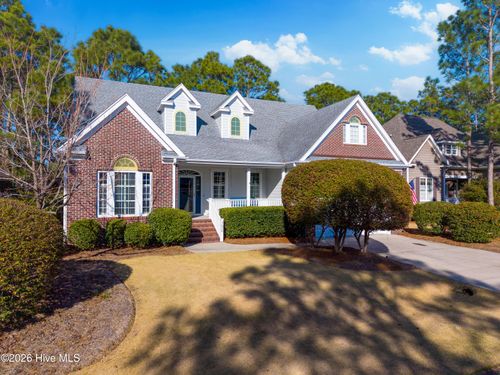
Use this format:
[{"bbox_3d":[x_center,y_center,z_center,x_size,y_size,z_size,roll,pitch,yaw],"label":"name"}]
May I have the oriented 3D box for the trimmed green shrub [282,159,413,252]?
[{"bbox_3d":[3.853,0.674,13.700,4.900,3.600,4.000,-1,-1,16],"label":"trimmed green shrub"}]

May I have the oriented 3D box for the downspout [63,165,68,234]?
[{"bbox_3d":[-7.255,0.521,13.631,0.110,2.870,0.100,0,-1,-24],"label":"downspout"}]

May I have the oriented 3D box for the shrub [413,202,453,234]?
[{"bbox_3d":[10.586,1.782,20.000,2.400,1.800,2.200,0,-1,-24],"label":"shrub"}]

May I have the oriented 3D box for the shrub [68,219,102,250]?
[{"bbox_3d":[-6.144,1.703,12.950,1.250,1.140,1.250,0,-1,-24],"label":"shrub"}]

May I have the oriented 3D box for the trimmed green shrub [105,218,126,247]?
[{"bbox_3d":[-5.198,1.739,13.400,0.950,1.120,1.000,0,-1,-24],"label":"trimmed green shrub"}]

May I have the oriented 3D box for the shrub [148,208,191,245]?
[{"bbox_3d":[-3.300,1.616,14.300,1.700,1.530,1.600,0,-1,-24],"label":"shrub"}]

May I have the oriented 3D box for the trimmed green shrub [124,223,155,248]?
[{"bbox_3d":[-4.287,1.837,13.450,1.150,1.020,1.150,0,-1,-24],"label":"trimmed green shrub"}]

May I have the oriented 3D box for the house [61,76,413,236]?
[{"bbox_3d":[-1.783,-1.893,22.753,17.900,9.050,14.000,0,-1,-24],"label":"house"}]

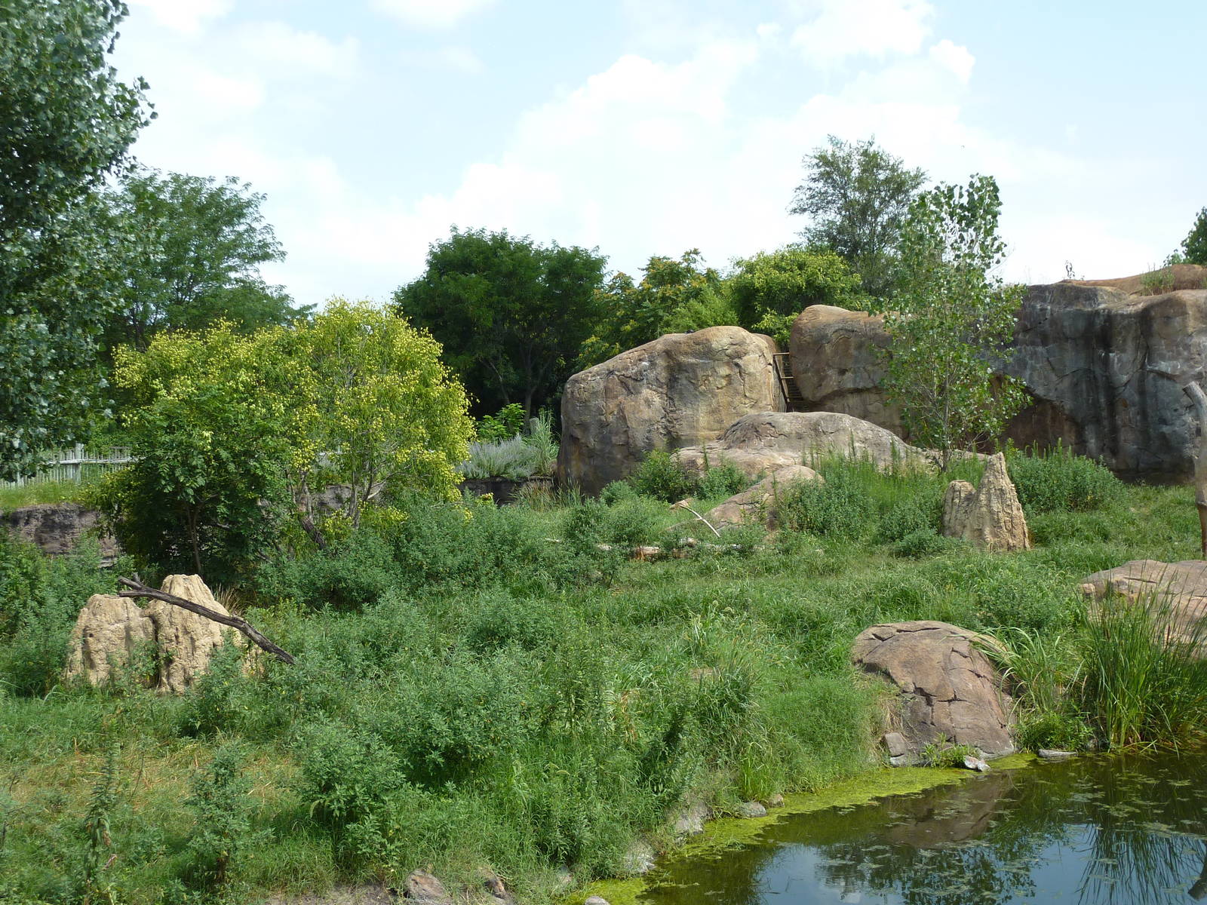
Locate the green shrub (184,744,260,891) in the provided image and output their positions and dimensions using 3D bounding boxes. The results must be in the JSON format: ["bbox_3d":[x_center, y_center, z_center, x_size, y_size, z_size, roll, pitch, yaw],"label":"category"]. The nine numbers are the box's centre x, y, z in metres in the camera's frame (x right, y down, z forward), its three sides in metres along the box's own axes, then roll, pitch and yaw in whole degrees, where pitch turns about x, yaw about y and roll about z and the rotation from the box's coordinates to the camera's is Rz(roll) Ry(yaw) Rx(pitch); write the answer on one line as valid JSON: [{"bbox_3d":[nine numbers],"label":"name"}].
[{"bbox_3d":[-2.810,2.691,10.800,0.550,1.070,0.570,0,1,0],"label":"green shrub"}]

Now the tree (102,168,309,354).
[{"bbox_3d":[-13.120,-4.992,48.000,7.200,8.400,7.000,-1,1,0],"label":"tree"}]

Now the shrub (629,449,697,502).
[{"bbox_3d":[1.329,0.534,32.500,1.480,1.190,1.400,0,1,0],"label":"shrub"}]

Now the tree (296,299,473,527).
[{"bbox_3d":[-3.884,-0.536,26.000,3.070,4.280,3.100,0,1,0],"label":"tree"}]

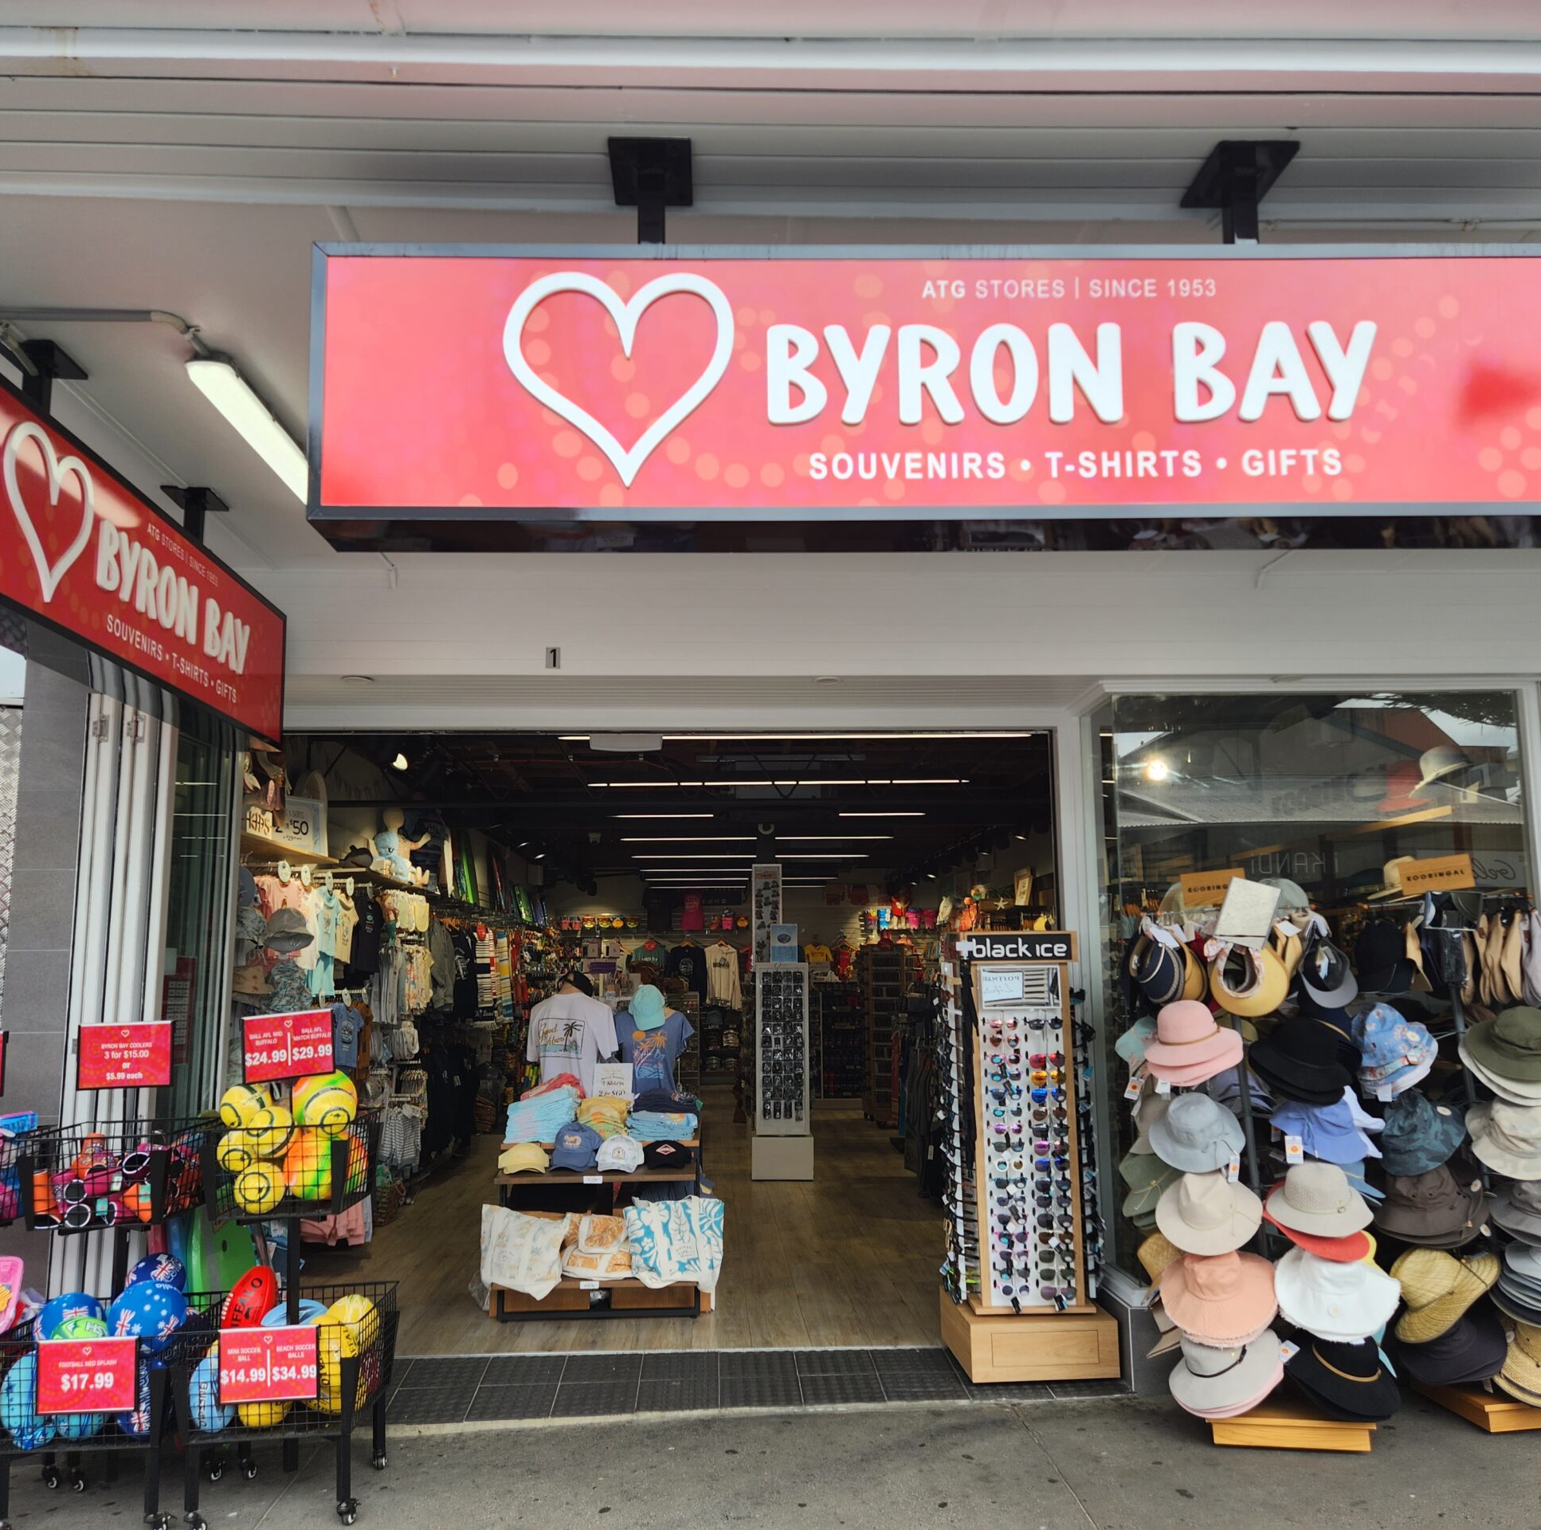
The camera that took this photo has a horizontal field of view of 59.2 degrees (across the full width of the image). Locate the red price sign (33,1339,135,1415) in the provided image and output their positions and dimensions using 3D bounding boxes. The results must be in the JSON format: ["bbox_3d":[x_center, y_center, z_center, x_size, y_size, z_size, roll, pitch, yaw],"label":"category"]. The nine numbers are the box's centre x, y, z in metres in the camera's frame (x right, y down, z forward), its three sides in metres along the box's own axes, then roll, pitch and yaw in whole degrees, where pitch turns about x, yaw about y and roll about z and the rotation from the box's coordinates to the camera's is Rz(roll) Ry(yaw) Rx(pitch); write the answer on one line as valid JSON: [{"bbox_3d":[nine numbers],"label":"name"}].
[{"bbox_3d":[-2.113,1.889,4.190,0.305,0.220,0.010,0,-8,-5],"label":"red price sign"}]

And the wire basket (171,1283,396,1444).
[{"bbox_3d":[-1.602,1.980,4.506,0.590,0.345,0.575,0,-8,-5],"label":"wire basket"}]

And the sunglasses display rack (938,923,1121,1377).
[{"bbox_3d":[1.097,1.640,5.898,0.630,1.800,0.620,0,-8,-3],"label":"sunglasses display rack"}]

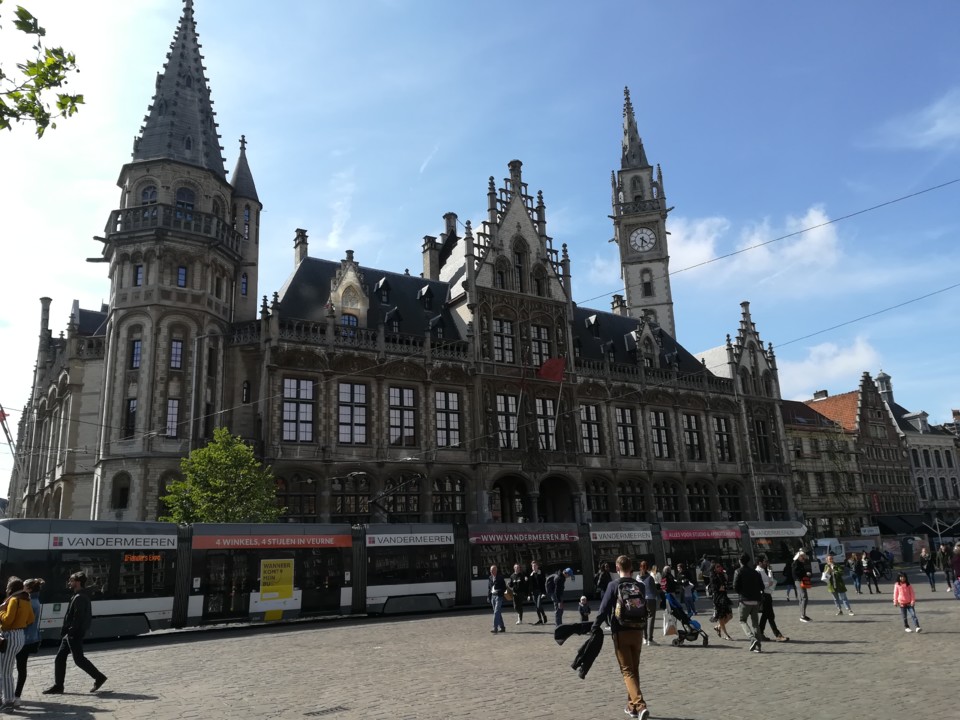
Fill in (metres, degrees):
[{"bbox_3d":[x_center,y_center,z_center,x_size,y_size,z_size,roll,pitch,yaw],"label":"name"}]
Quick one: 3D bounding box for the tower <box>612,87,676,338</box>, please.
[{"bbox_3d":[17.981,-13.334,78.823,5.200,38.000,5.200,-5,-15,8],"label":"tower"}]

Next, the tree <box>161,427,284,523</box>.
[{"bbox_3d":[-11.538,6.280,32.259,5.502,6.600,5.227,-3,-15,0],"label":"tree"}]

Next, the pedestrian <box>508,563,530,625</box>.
[{"bbox_3d":[1.124,6.945,21.411,0.550,1.740,0.400,-6,-16,14],"label":"pedestrian"}]

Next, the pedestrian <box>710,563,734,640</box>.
[{"bbox_3d":[5.290,5.251,15.711,0.550,1.610,0.450,-9,-16,21],"label":"pedestrian"}]

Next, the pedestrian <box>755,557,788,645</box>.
[{"bbox_3d":[6.085,4.970,15.129,0.660,1.750,0.500,-7,-16,16],"label":"pedestrian"}]

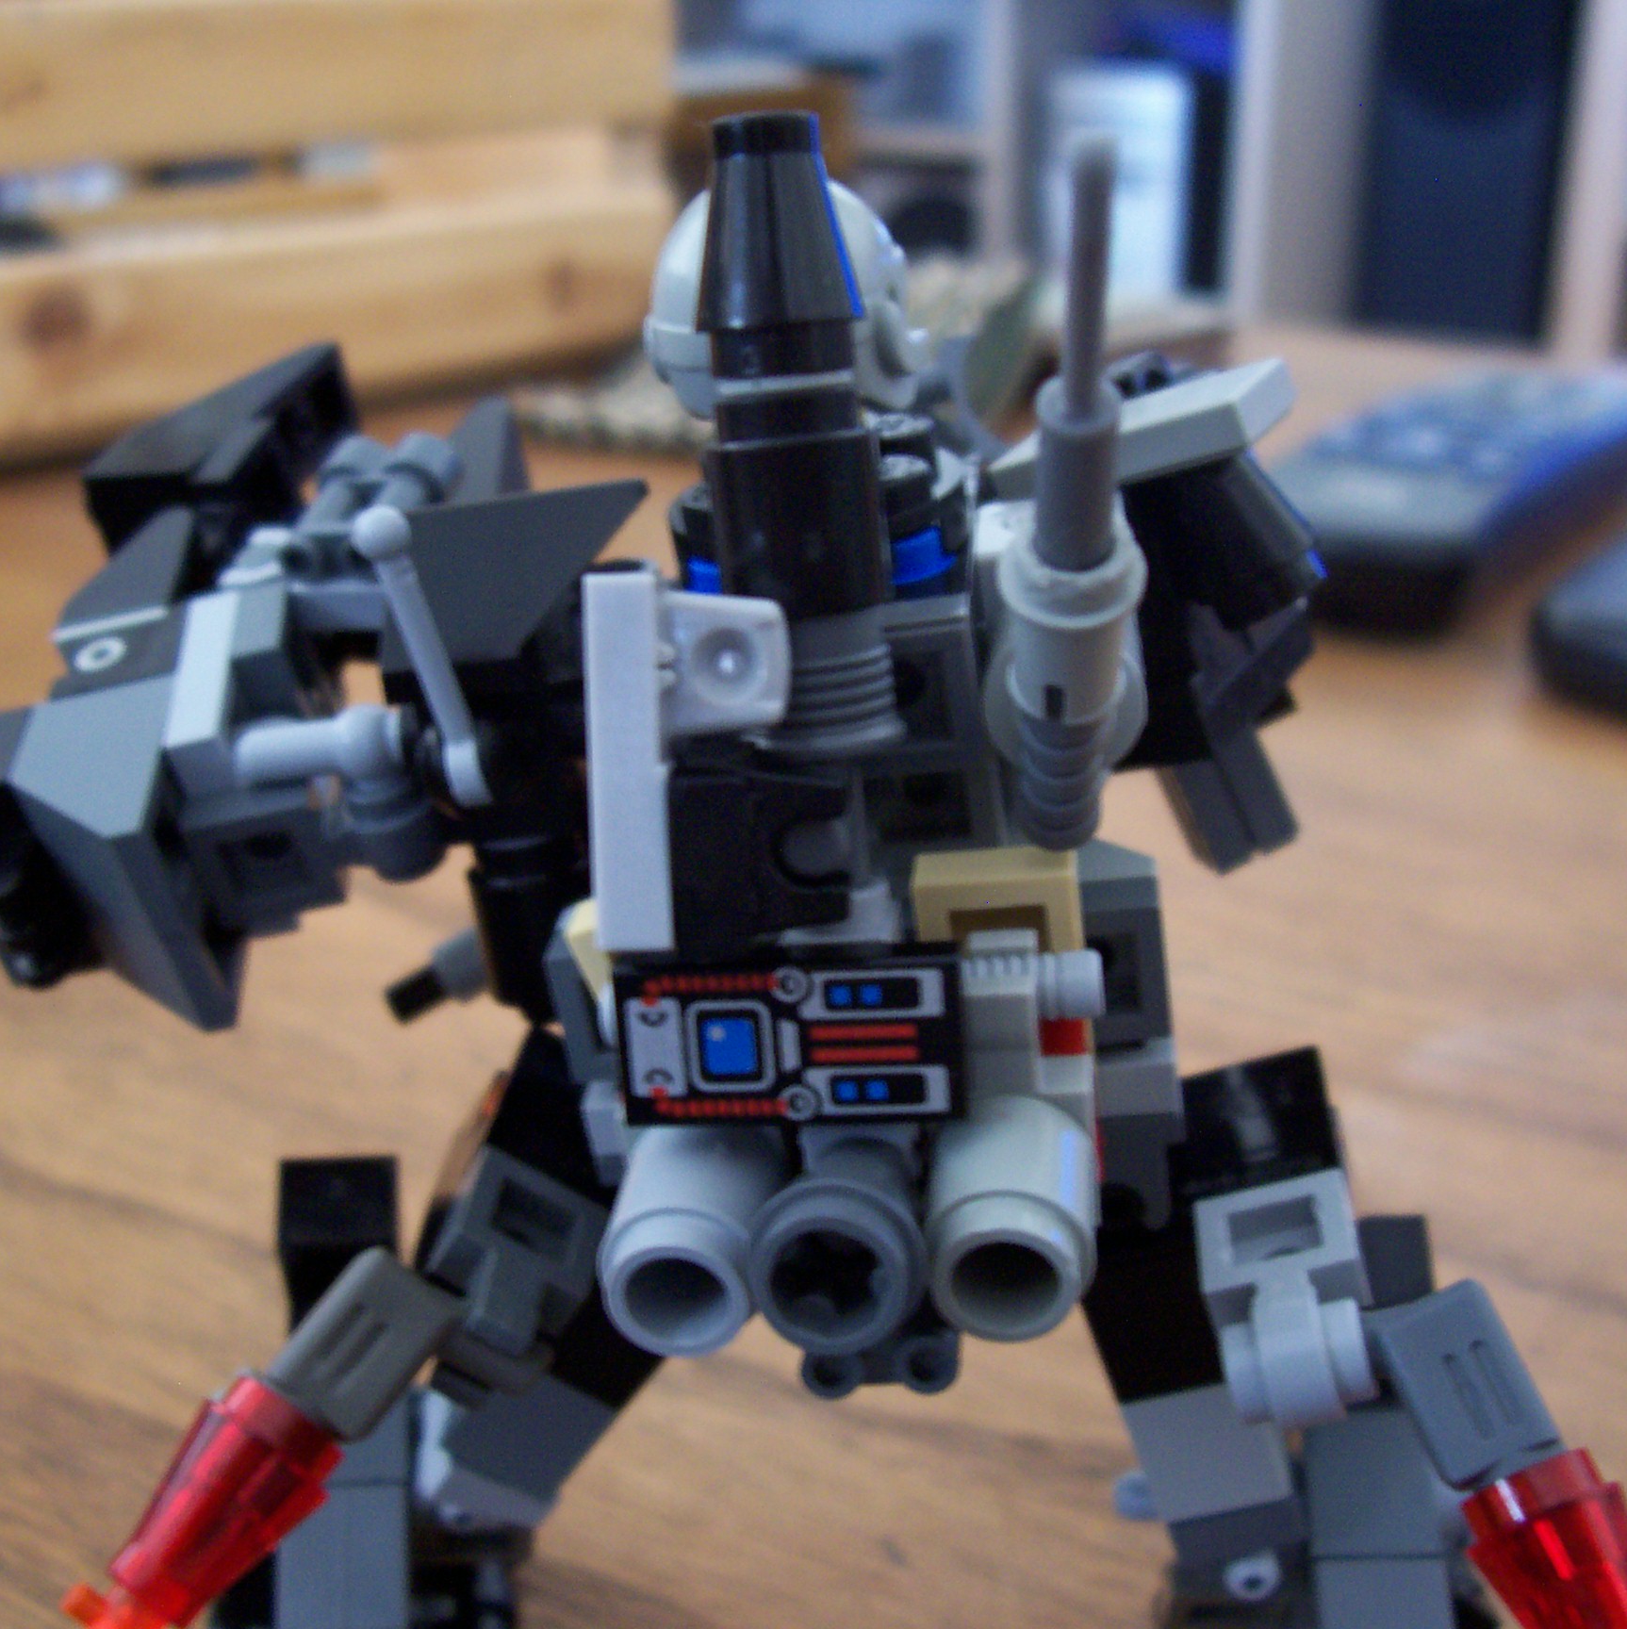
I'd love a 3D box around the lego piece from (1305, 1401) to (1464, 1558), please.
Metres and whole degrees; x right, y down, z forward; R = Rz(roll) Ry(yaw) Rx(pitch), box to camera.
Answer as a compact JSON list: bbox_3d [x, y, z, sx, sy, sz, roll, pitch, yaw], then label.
[{"bbox_3d":[0.035,0.041,0.135,0.008,0.009,0.008,-4,6,12],"label":"lego piece"}]

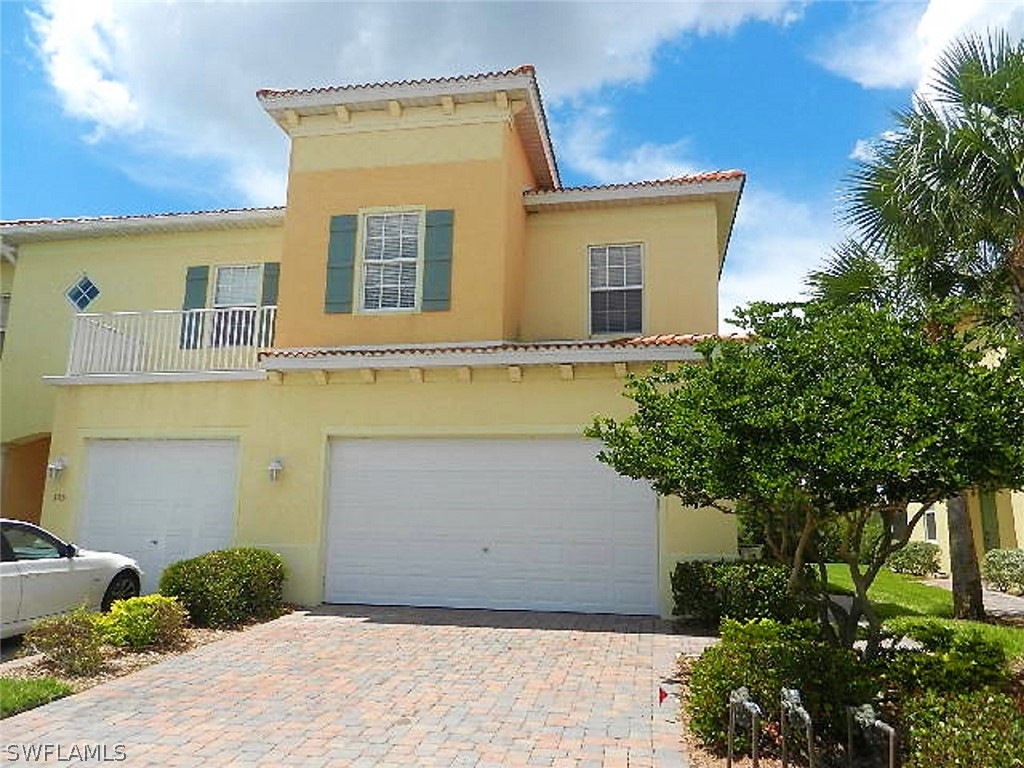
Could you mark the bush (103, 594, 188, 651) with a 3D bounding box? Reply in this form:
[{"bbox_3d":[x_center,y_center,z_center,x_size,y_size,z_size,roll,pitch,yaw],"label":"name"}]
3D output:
[{"bbox_3d":[-4.014,2.601,8.121,0.849,0.504,0.849,-1,-9,11],"label":"bush"}]

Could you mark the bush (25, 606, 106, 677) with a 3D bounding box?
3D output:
[{"bbox_3d":[-4.195,2.409,6.967,0.644,0.555,0.644,-1,-9,11],"label":"bush"}]

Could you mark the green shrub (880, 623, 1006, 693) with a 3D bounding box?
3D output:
[{"bbox_3d":[3.807,2.405,6.542,0.970,0.500,0.970,-1,-9,10],"label":"green shrub"}]

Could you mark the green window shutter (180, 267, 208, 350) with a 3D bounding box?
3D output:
[{"bbox_3d":[-6.079,-1.467,14.177,0.450,1.630,0.050,-1,-9,11],"label":"green window shutter"}]

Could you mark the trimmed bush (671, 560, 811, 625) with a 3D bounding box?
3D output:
[{"bbox_3d":[2.956,2.715,9.509,1.700,0.800,0.680,-1,-9,11],"label":"trimmed bush"}]

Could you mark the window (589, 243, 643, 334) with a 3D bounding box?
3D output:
[{"bbox_3d":[1.773,-1.598,12.551,0.910,1.590,0.100,-1,-9,10],"label":"window"}]

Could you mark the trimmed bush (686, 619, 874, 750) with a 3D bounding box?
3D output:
[{"bbox_3d":[1.933,2.148,5.374,1.300,0.680,1.400,-1,-9,10],"label":"trimmed bush"}]

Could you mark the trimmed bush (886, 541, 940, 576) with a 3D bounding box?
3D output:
[{"bbox_3d":[9.068,3.920,16.625,1.100,0.720,1.200,-1,-9,10],"label":"trimmed bush"}]

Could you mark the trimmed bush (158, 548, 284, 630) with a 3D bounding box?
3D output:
[{"bbox_3d":[-3.665,2.565,9.438,1.320,0.940,1.450,-1,-9,10],"label":"trimmed bush"}]

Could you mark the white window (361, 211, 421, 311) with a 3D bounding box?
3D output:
[{"bbox_3d":[-1.881,-1.897,11.449,0.900,1.580,0.100,-1,-9,10],"label":"white window"}]

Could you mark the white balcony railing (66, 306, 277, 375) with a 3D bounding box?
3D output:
[{"bbox_3d":[-5.464,-0.558,13.003,3.740,1.060,1.850,-1,-9,11],"label":"white balcony railing"}]

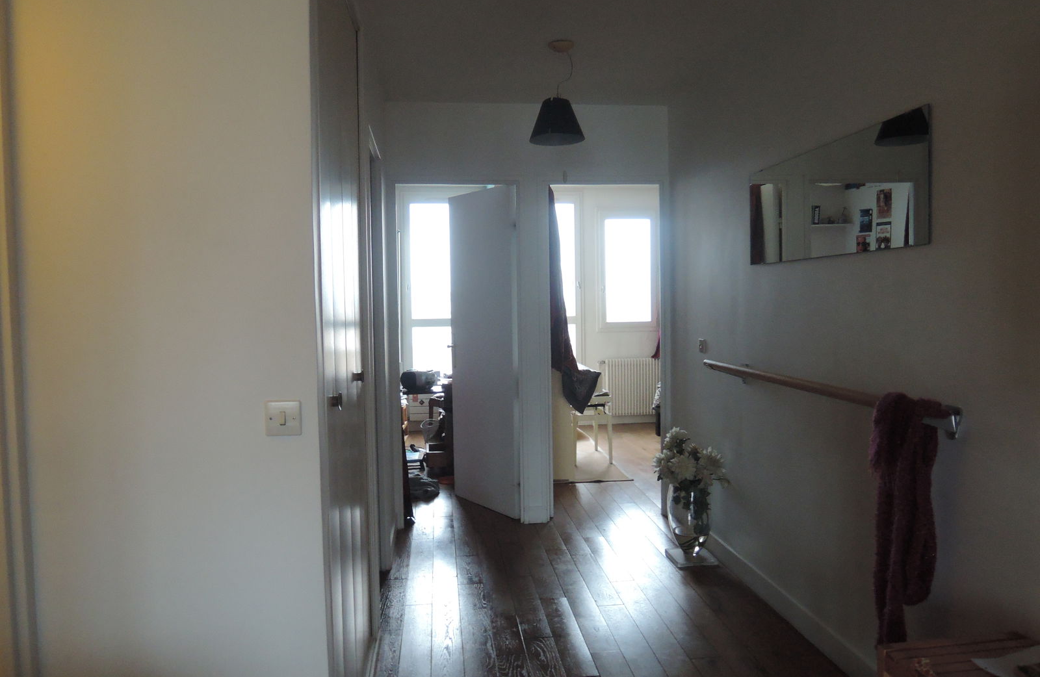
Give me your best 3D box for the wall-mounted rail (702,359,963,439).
[{"bbox_3d":[1.055,0.192,2.695,0.135,0.110,1.760,-1,3,-7],"label":"wall-mounted rail"}]

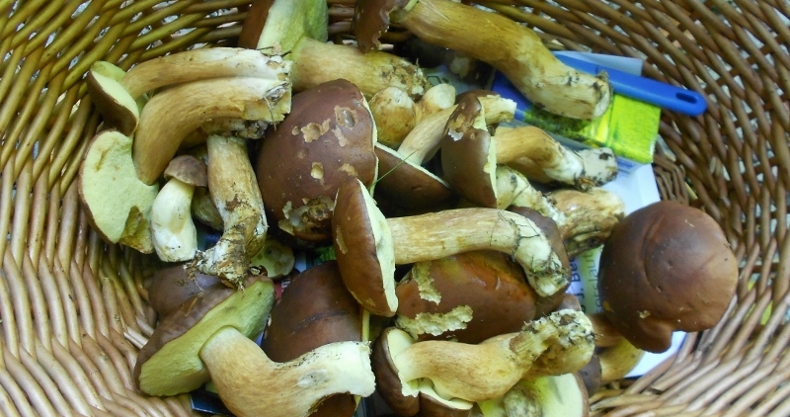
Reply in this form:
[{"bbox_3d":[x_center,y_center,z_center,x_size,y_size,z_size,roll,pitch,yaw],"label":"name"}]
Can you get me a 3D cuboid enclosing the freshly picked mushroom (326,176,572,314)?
[{"bbox_3d":[0.033,0.022,0.337,0.134,0.076,0.078,-6,86,9],"label":"freshly picked mushroom"}]

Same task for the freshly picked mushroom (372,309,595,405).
[{"bbox_3d":[0.050,0.083,0.330,0.118,0.060,0.058,-10,75,15],"label":"freshly picked mushroom"}]

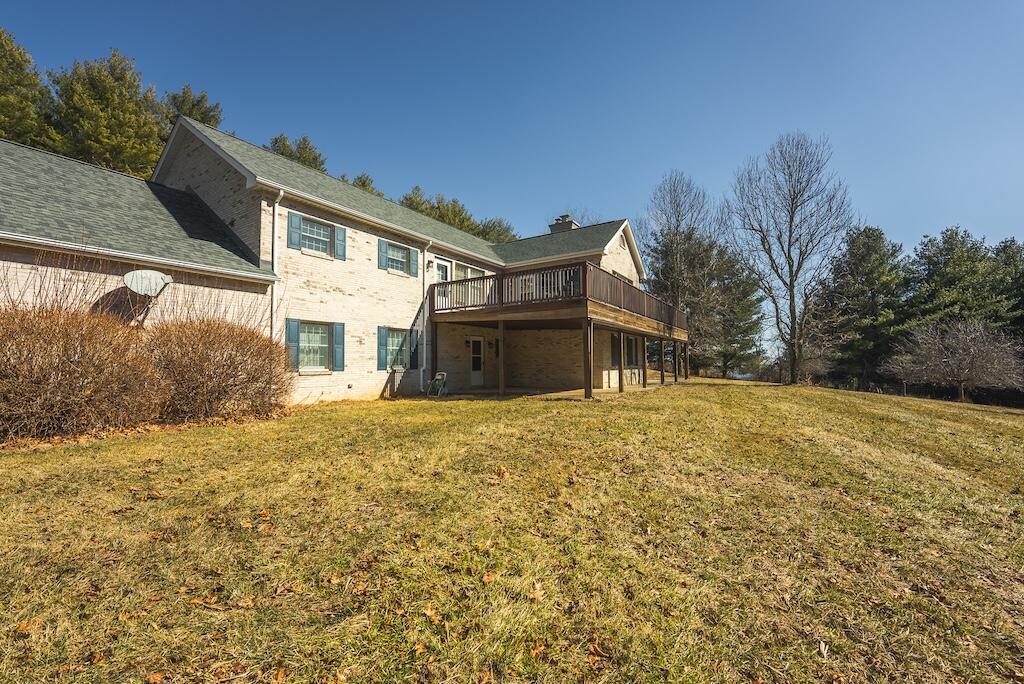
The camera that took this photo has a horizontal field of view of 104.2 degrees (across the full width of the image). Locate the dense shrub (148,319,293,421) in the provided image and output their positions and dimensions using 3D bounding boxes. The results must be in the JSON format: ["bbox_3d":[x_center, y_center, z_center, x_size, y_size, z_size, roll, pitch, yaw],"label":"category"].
[{"bbox_3d":[-5.893,0.486,8.139,2.200,1.980,2.600,-2,-3,34],"label":"dense shrub"}]

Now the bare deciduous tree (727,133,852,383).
[{"bbox_3d":[13.738,-4.231,19.652,5.094,12.423,5.094,-2,-3,35],"label":"bare deciduous tree"}]

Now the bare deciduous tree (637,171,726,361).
[{"bbox_3d":[11.152,-4.611,26.213,5.328,13.595,5.328,-1,-3,23],"label":"bare deciduous tree"}]

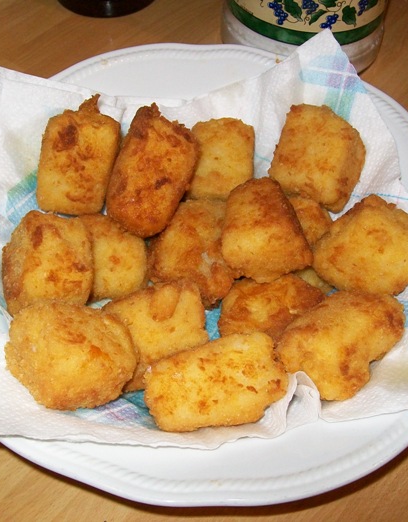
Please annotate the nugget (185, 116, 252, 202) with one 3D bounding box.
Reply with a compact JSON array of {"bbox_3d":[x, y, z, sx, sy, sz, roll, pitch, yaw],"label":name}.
[{"bbox_3d":[0.008,-0.058,0.386,0.040,0.026,0.046,-1,81,-3],"label":"nugget"}]

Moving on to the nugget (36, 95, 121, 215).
[{"bbox_3d":[-0.069,-0.057,0.378,0.041,0.028,0.054,3,83,4],"label":"nugget"}]

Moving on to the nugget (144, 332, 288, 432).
[{"bbox_3d":[0.005,0.050,0.279,0.053,0.026,0.032,-11,71,-9],"label":"nugget"}]

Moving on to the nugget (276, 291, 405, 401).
[{"bbox_3d":[0.058,0.036,0.288,0.047,0.029,0.032,-27,70,-11],"label":"nugget"}]

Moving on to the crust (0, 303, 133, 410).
[{"bbox_3d":[-0.060,0.043,0.307,0.053,0.032,0.041,2,59,-1],"label":"crust"}]

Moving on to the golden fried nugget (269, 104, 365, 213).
[{"bbox_3d":[0.063,-0.057,0.383,0.042,0.031,0.048,11,77,22],"label":"golden fried nugget"}]

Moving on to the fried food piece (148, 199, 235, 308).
[{"bbox_3d":[-0.004,-0.002,0.320,0.035,0.028,0.041,15,59,10],"label":"fried food piece"}]

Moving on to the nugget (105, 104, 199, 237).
[{"bbox_3d":[-0.028,-0.048,0.364,0.040,0.029,0.059,13,82,13],"label":"nugget"}]

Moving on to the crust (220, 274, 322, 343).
[{"bbox_3d":[0.031,0.022,0.305,0.043,0.026,0.033,-6,59,-6],"label":"crust"}]

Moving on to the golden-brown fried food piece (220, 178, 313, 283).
[{"bbox_3d":[0.031,-0.015,0.336,0.042,0.032,0.047,-7,72,2],"label":"golden-brown fried food piece"}]

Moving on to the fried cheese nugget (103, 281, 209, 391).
[{"bbox_3d":[-0.020,0.033,0.296,0.041,0.025,0.034,-15,60,-8],"label":"fried cheese nugget"}]

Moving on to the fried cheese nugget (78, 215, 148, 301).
[{"bbox_3d":[-0.043,-0.003,0.333,0.032,0.023,0.044,-7,76,-2],"label":"fried cheese nugget"}]

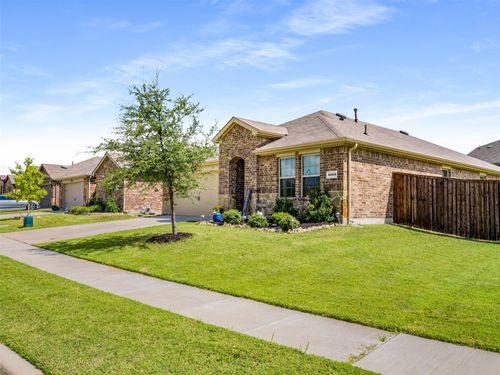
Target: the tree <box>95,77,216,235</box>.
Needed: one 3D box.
[{"bbox_3d":[-3.155,-1.058,13.500,4.000,5.250,3.900,1,-3,-13],"label":"tree"}]

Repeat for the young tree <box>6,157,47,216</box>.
[{"bbox_3d":[-13.817,-0.062,25.000,2.250,3.700,2.200,1,-3,-29],"label":"young tree"}]

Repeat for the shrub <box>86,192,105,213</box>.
[{"bbox_3d":[-10.162,0.987,26.600,1.100,1.300,1.050,1,-3,-21],"label":"shrub"}]

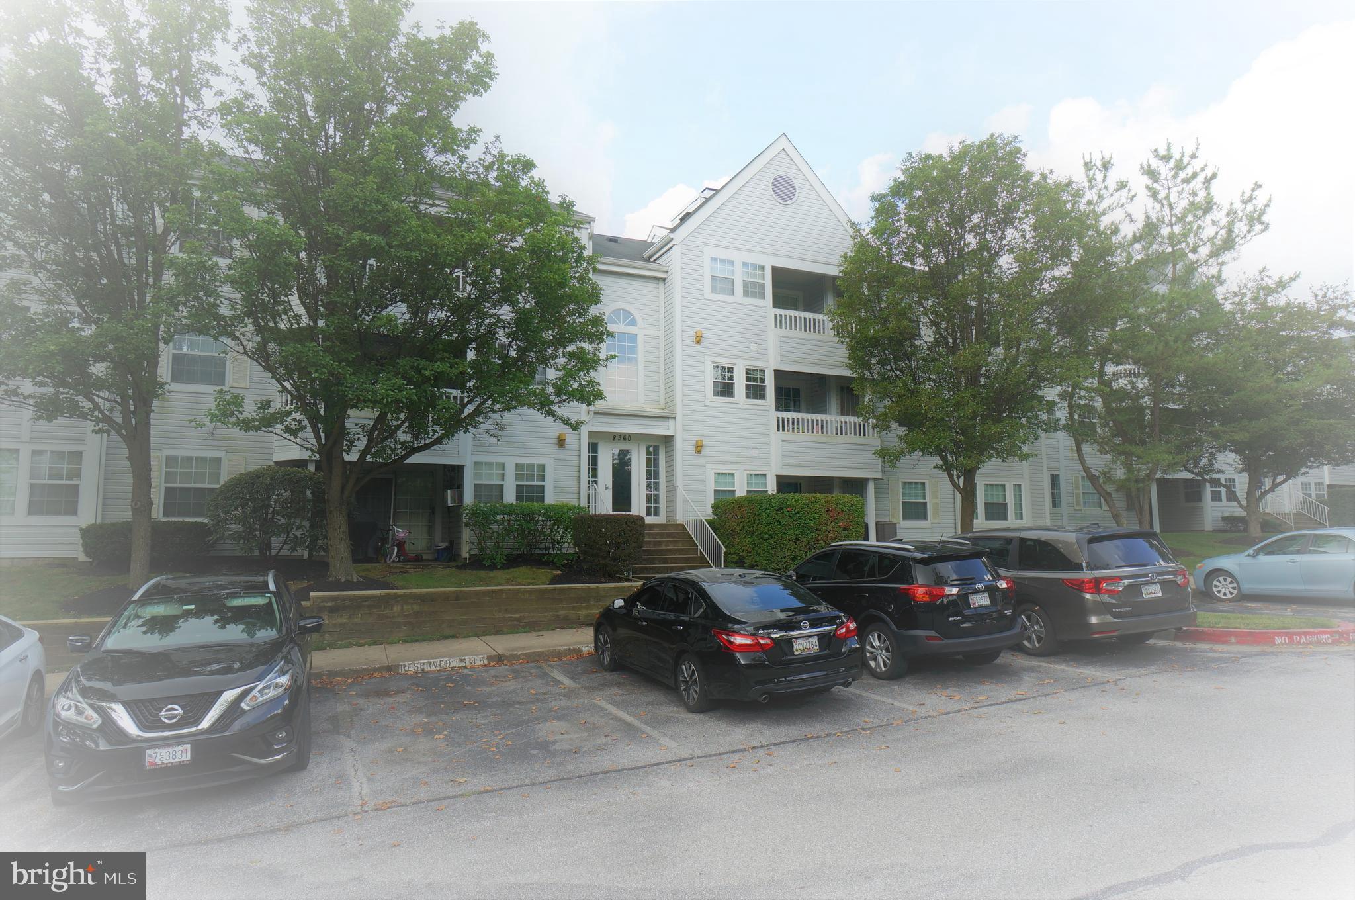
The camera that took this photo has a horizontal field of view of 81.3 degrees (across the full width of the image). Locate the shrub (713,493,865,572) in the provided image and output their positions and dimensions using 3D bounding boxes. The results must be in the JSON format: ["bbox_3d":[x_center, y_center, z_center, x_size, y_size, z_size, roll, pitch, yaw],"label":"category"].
[{"bbox_3d":[2.465,1.807,17.857,3.200,1.680,1.350,2,-7,-24],"label":"shrub"}]

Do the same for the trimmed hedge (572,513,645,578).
[{"bbox_3d":[-1.409,1.966,16.184,1.300,1.310,1.100,2,-7,-24],"label":"trimmed hedge"}]

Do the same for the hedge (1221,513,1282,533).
[{"bbox_3d":[19.269,2.457,26.472,2.100,0.630,0.800,2,-7,-24],"label":"hedge"}]

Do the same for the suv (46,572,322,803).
[{"bbox_3d":[-4.923,2.255,8.364,1.950,1.700,4.887,-1,-5,-24],"label":"suv"}]

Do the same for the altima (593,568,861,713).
[{"bbox_3d":[0.336,2.295,10.375,1.850,1.471,4.875,0,-5,-25],"label":"altima"}]

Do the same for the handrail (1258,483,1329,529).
[{"bbox_3d":[21.804,2.038,27.923,1.950,1.570,1.150,2,-7,-24],"label":"handrail"}]

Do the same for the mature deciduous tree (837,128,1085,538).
[{"bbox_3d":[7.631,-3.130,21.648,6.500,11.500,6.400,2,-7,-24],"label":"mature deciduous tree"}]

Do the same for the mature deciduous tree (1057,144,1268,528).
[{"bbox_3d":[14.828,-3.430,24.792,5.800,12.300,5.700,2,-7,-24],"label":"mature deciduous tree"}]

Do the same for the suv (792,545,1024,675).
[{"bbox_3d":[2.788,2.169,11.553,1.870,1.690,4.570,-1,-5,-24],"label":"suv"}]

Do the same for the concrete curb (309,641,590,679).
[{"bbox_3d":[-3.360,3.306,12.405,4.312,0.140,0.180,-1,-5,-22],"label":"concrete curb"}]

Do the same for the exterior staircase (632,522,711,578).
[{"bbox_3d":[-0.185,2.296,17.003,1.860,1.450,2.250,2,-7,-24],"label":"exterior staircase"}]

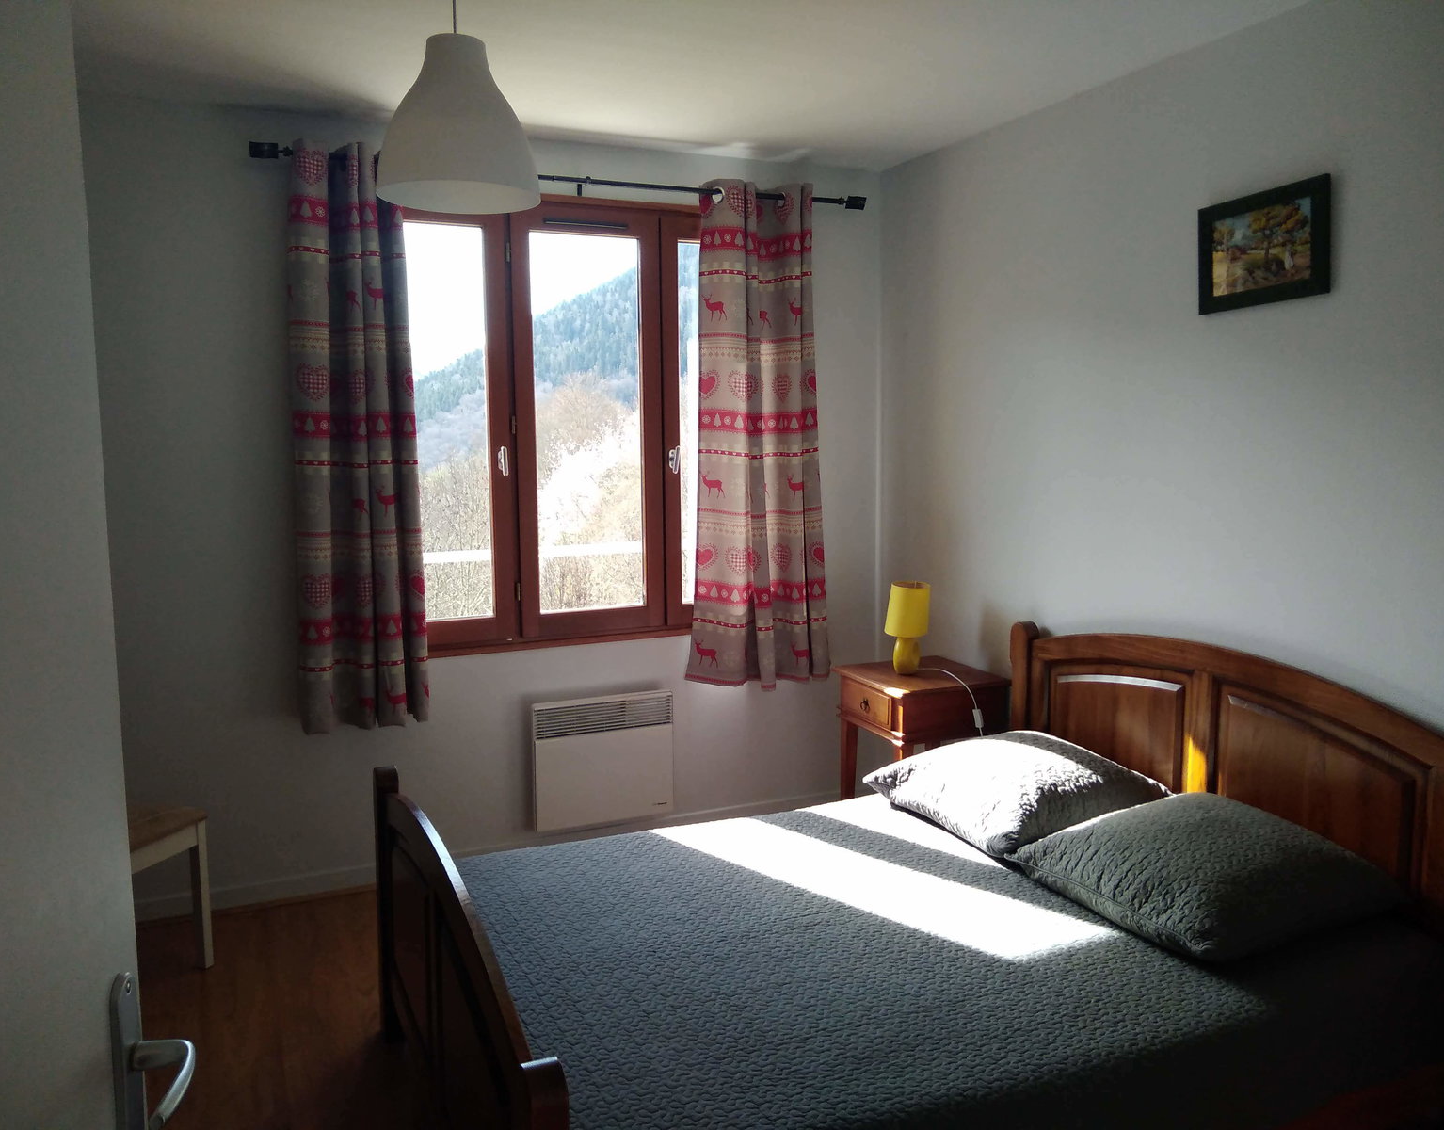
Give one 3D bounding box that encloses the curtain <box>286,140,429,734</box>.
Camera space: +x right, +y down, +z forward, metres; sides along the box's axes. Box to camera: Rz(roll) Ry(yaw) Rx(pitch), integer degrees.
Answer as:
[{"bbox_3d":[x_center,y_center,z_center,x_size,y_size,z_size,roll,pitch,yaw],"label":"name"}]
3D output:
[{"bbox_3d":[-1.138,-0.384,3.807,0.365,1.792,0.150,-3,6,-25],"label":"curtain"}]

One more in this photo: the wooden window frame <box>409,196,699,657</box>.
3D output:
[{"bbox_3d":[-0.464,-0.484,4.244,1.725,1.533,0.090,-3,6,-25],"label":"wooden window frame"}]

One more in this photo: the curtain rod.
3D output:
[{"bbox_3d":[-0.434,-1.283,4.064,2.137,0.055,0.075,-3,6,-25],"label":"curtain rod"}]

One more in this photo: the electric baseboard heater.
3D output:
[{"bbox_3d":[-0.420,0.683,4.291,0.501,0.433,0.080,-3,6,-25],"label":"electric baseboard heater"}]

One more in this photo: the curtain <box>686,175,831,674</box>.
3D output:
[{"bbox_3d":[0.146,-0.455,4.397,0.530,1.795,0.150,-3,6,-25],"label":"curtain"}]

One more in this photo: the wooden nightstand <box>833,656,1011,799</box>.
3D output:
[{"bbox_3d":[0.676,0.698,4.160,0.423,0.660,0.490,-3,6,-25],"label":"wooden nightstand"}]

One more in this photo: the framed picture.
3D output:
[{"bbox_3d":[1.352,-0.788,3.041,0.022,0.273,0.396,-3,4,-25],"label":"framed picture"}]

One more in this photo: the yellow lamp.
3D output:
[{"bbox_3d":[0.644,0.214,4.159,0.153,0.303,0.153,-1,5,0],"label":"yellow lamp"}]

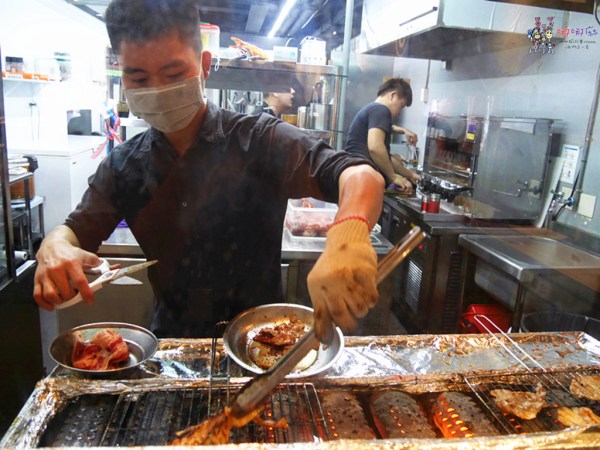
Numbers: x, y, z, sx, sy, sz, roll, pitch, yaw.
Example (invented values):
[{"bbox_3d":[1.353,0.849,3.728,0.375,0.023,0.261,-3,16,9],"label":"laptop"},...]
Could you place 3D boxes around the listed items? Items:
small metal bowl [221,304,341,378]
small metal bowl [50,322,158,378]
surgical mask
[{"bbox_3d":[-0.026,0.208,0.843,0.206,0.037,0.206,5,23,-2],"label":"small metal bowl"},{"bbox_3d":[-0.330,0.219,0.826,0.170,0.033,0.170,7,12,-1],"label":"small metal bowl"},{"bbox_3d":[-0.248,-0.226,0.895,0.145,0.110,0.085,-6,34,12],"label":"surgical mask"}]

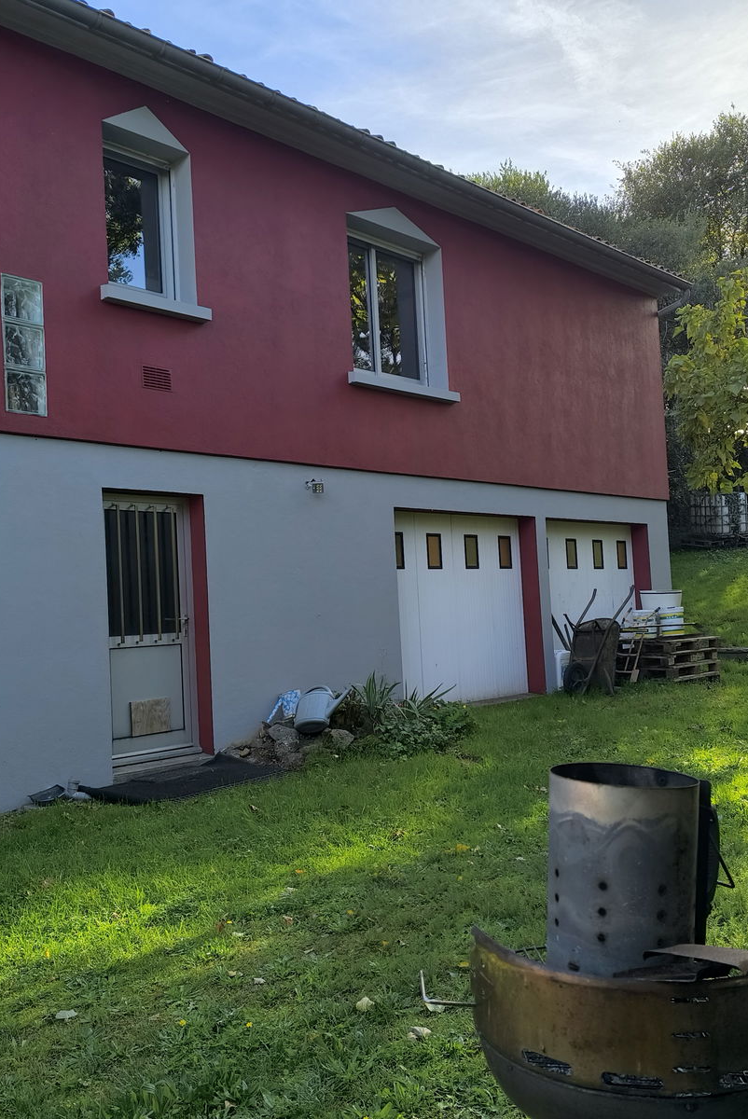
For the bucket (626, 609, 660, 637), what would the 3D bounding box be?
[{"bbox_3d":[3.300,0.786,12.150,0.310,0.360,0.310,-4,-3,15],"label":"bucket"}]

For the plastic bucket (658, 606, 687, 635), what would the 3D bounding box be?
[{"bbox_3d":[3.672,0.767,12.200,0.310,0.360,0.310,-4,-3,17],"label":"plastic bucket"}]

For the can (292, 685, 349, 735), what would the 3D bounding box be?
[{"bbox_3d":[-0.427,1.230,8.080,0.480,0.370,0.260,0,-27,-2],"label":"can"}]

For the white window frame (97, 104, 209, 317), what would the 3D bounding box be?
[{"bbox_3d":[-1.766,-2.669,7.638,0.280,1.600,0.980,-5,-4,43],"label":"white window frame"}]

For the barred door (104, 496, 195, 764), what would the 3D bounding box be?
[{"bbox_3d":[-1.737,0.501,7.513,0.120,1.980,0.860,-5,-4,43],"label":"barred door"}]

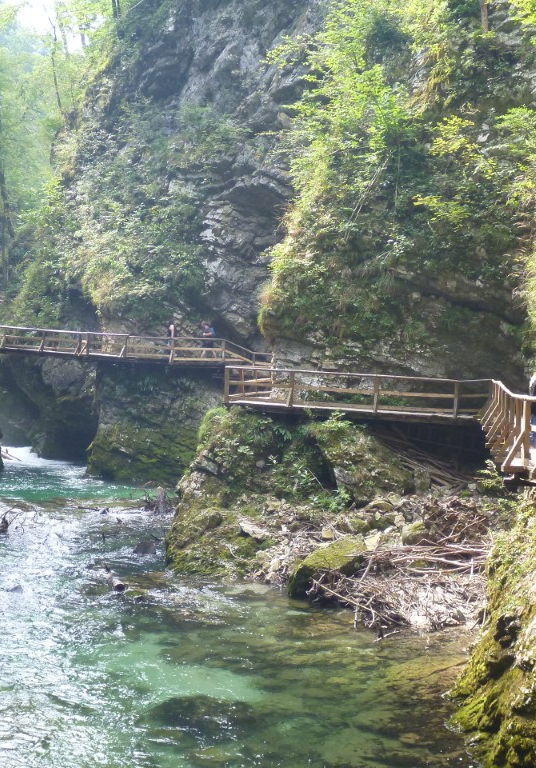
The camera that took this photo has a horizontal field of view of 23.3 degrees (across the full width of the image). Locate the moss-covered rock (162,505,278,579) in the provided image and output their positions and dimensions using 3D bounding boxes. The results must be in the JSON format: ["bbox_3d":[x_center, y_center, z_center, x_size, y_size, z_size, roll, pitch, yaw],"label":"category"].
[{"bbox_3d":[-1.350,4.480,37.300,2.950,1.800,2.300,1,1,0],"label":"moss-covered rock"}]

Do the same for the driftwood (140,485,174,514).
[{"bbox_3d":[-3.950,4.100,46.300,1.200,1.050,1.000,1,1,0],"label":"driftwood"}]

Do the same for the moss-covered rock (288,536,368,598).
[{"bbox_3d":[1.580,4.780,34.000,2.050,1.400,1.800,1,1,0],"label":"moss-covered rock"}]

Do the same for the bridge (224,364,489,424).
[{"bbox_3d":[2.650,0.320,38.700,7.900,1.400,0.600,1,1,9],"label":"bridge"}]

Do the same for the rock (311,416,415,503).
[{"bbox_3d":[2.750,2.200,38.100,2.850,2.400,2.100,1,1,0],"label":"rock"}]

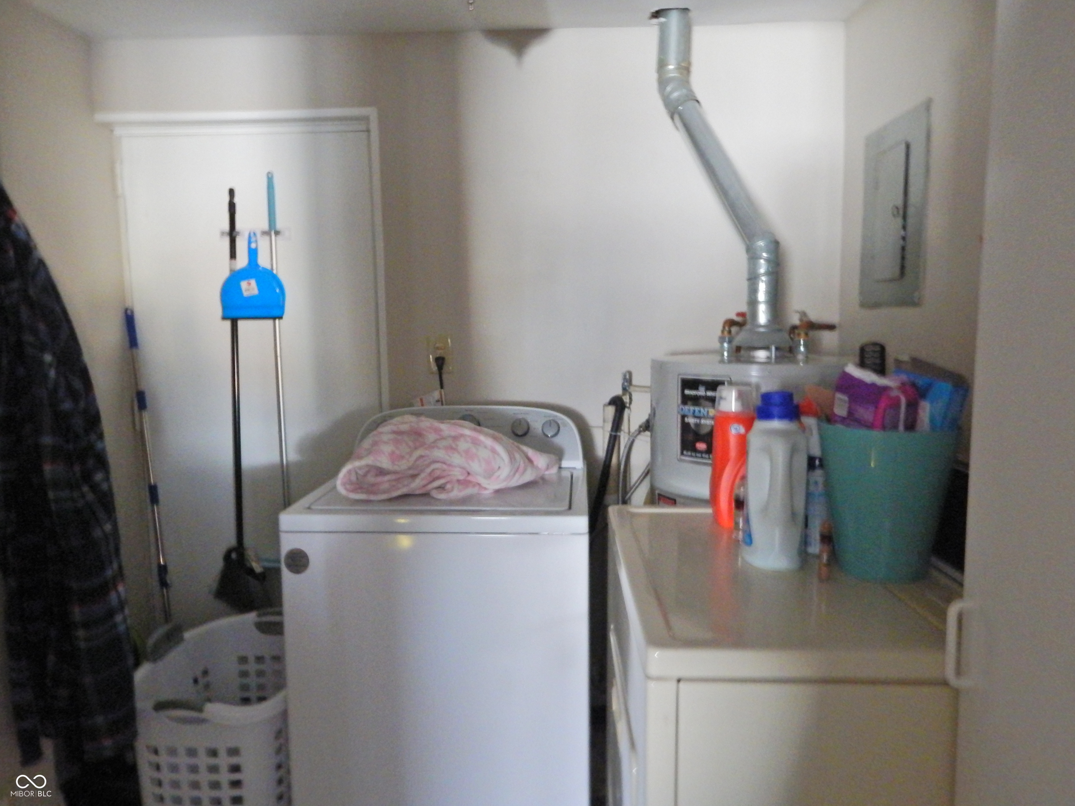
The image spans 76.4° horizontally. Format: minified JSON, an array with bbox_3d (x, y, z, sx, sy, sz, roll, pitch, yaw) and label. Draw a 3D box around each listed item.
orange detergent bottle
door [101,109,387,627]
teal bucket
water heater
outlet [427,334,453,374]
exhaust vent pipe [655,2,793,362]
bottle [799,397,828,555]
[{"bbox_3d":[0.408,0.111,1.420,0.105,0.290,0.080,2,7,21],"label":"orange detergent bottle"},{"bbox_3d":[-0.991,0.046,2.422,0.926,2.058,0.070,-1,6,1],"label":"door"},{"bbox_3d":[0.590,0.158,1.160,0.211,0.250,0.211,3,7,27],"label":"teal bucket"},{"bbox_3d":[0.645,0.487,2.009,0.624,1.235,0.624,-7,9,-43],"label":"water heater"},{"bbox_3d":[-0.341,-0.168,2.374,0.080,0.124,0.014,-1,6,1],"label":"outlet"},{"bbox_3d":[0.551,-0.676,2.031,0.325,1.075,0.441,-1,6,1],"label":"exhaust vent pipe"},{"bbox_3d":[0.505,0.131,1.260,0.082,0.283,0.060,-4,7,-25],"label":"bottle"}]

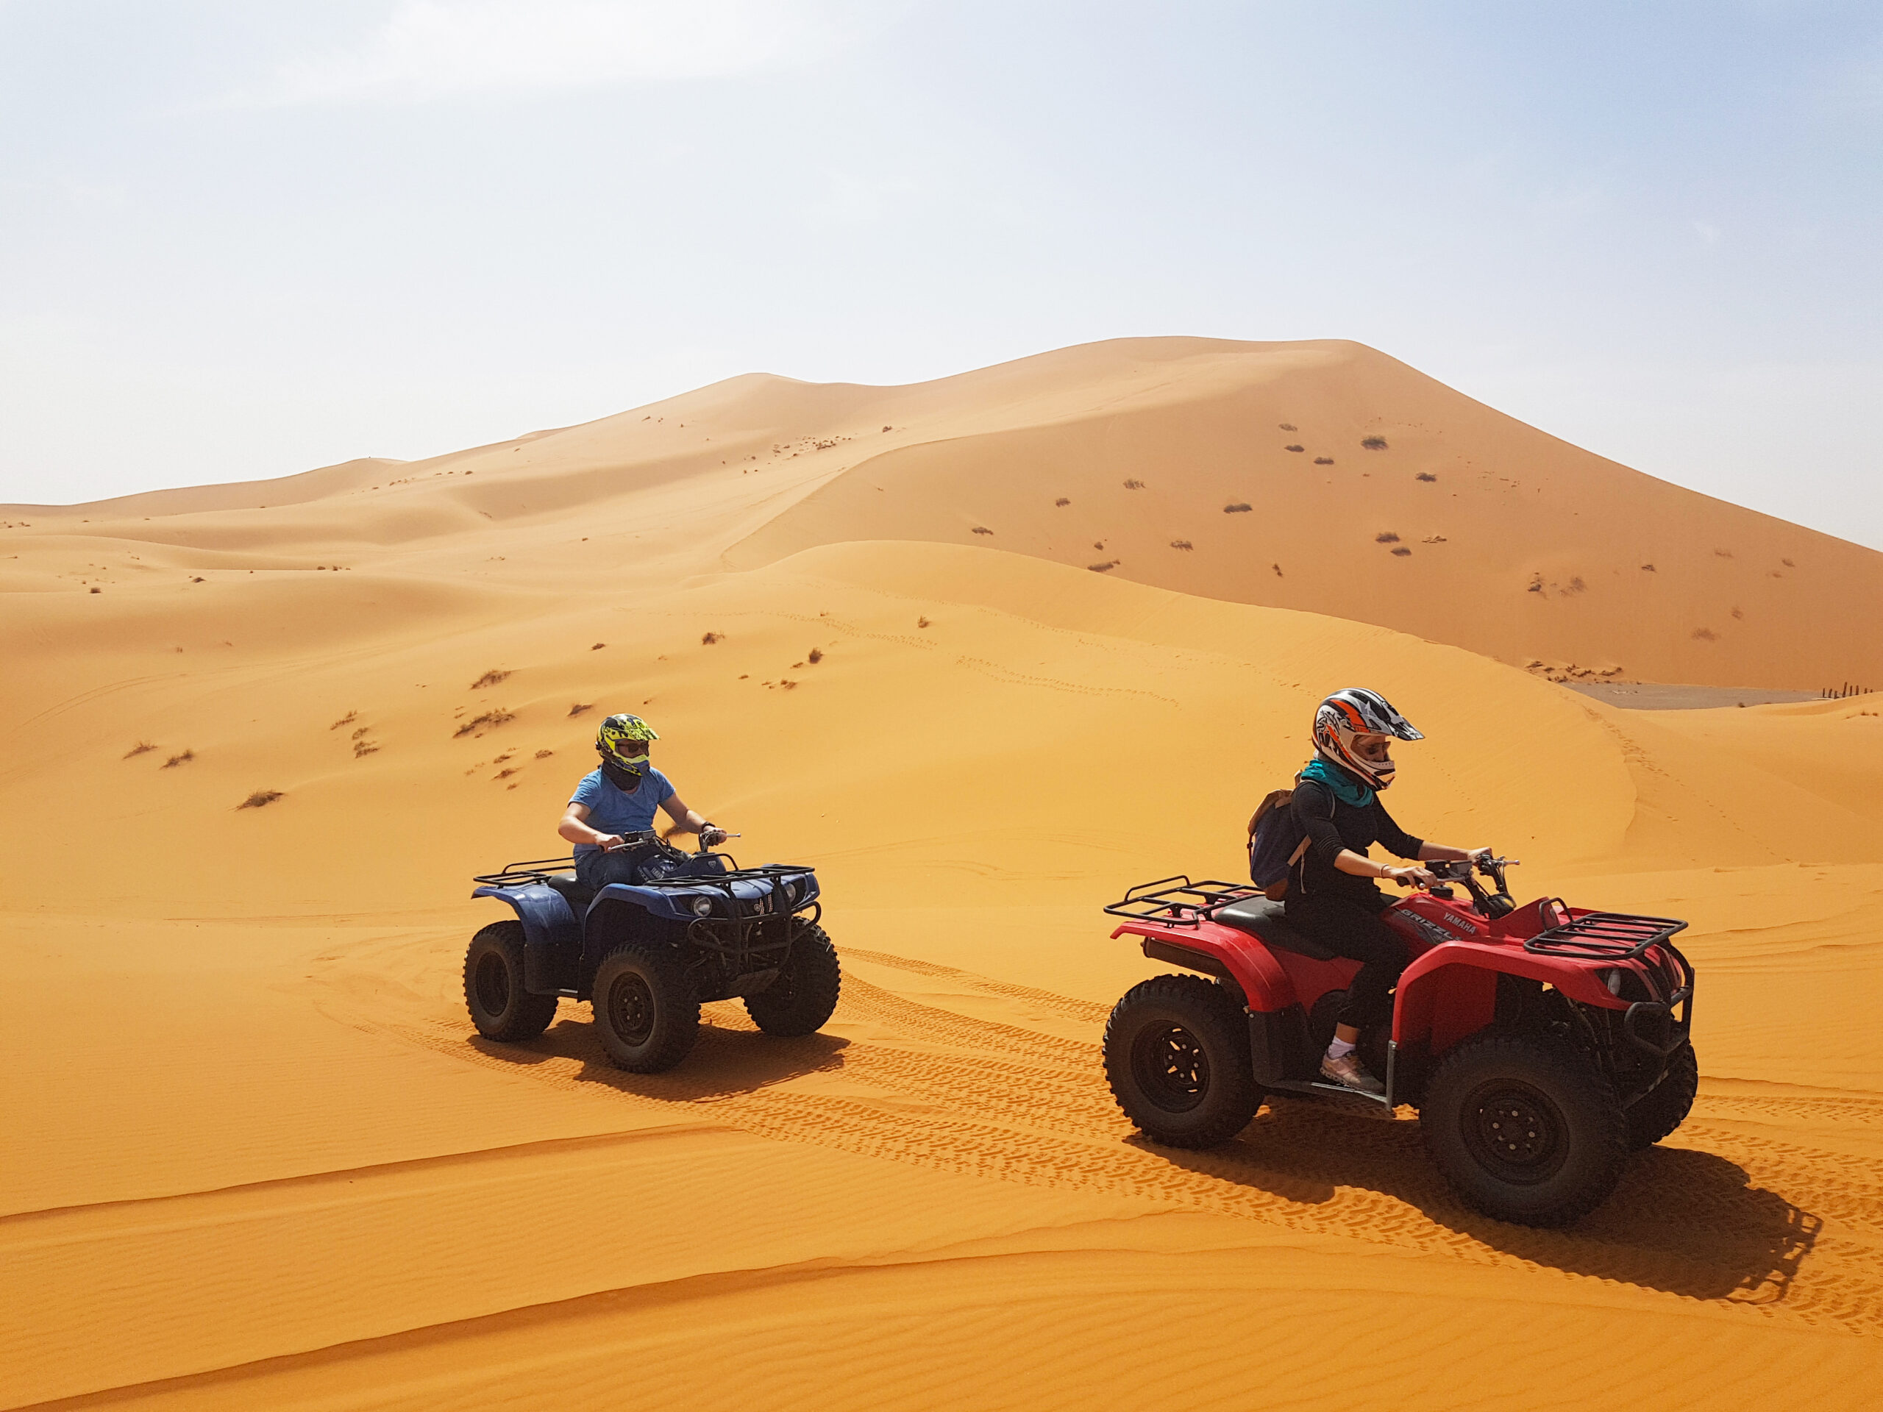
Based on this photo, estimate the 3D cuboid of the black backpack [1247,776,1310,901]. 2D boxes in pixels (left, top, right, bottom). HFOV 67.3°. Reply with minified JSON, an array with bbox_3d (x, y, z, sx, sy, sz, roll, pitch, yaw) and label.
[{"bbox_3d":[1.327,0.512,5.499,0.200,0.440,0.280,13,10,38],"label":"black backpack"}]

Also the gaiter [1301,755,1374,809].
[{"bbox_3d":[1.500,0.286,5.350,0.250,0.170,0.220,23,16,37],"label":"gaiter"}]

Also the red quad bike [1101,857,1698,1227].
[{"bbox_3d":[1.662,1.095,5.243,1.975,1.075,1.090,0,2,39],"label":"red quad bike"}]

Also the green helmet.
[{"bbox_3d":[-1.659,0.209,7.468,0.360,0.310,0.255,3,3,42],"label":"green helmet"}]

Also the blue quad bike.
[{"bbox_3d":[-1.556,1.200,7.398,1.975,1.075,1.090,-4,-1,42],"label":"blue quad bike"}]

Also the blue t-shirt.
[{"bbox_3d":[-1.710,0.559,7.523,0.360,0.490,0.500,3,3,42],"label":"blue t-shirt"}]

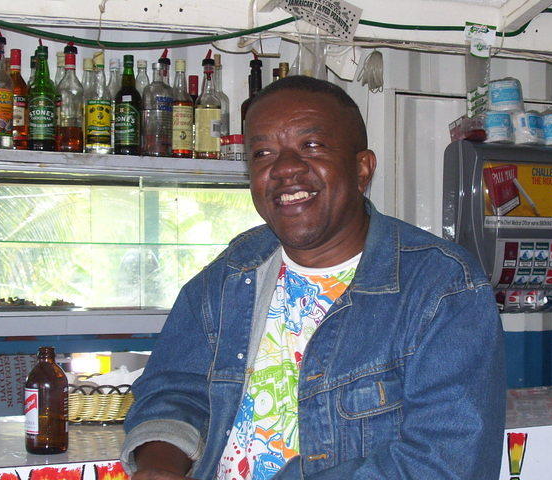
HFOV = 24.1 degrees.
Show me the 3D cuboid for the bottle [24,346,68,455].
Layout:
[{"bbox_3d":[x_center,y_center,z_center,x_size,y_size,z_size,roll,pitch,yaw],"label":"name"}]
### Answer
[{"bbox_3d":[-0.352,0.246,1.990,0.065,0.162,0.065,1,-2,-26],"label":"bottle"}]

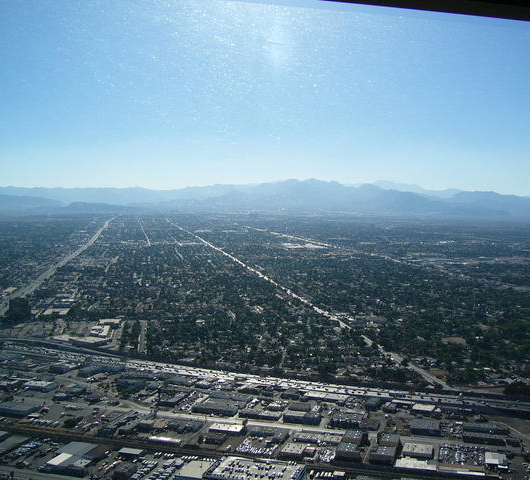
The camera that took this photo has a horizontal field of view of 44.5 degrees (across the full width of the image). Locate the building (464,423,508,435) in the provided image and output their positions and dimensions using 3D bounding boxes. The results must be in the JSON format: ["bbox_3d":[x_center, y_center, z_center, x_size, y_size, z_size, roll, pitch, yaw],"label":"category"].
[{"bbox_3d":[258.870,221.920,762.210,45.100,5.000,14.200,1,2,17],"label":"building"}]

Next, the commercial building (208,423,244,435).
[{"bbox_3d":[-44.740,221.870,758.730,36.700,4.800,21.600,1,2,16],"label":"commercial building"}]

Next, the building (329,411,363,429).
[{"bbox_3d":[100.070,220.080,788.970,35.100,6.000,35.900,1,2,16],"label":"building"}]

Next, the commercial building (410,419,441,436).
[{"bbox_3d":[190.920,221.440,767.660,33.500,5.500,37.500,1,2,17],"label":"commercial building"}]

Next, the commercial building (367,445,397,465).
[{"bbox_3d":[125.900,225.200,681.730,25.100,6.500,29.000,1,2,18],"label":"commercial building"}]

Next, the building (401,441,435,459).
[{"bbox_3d":[163.840,225.450,692.000,30.500,5.000,29.400,1,2,17],"label":"building"}]

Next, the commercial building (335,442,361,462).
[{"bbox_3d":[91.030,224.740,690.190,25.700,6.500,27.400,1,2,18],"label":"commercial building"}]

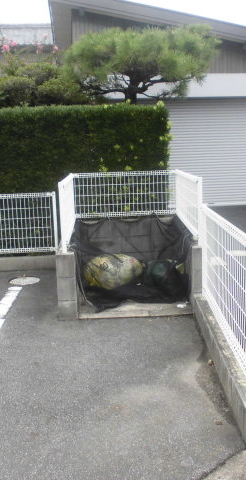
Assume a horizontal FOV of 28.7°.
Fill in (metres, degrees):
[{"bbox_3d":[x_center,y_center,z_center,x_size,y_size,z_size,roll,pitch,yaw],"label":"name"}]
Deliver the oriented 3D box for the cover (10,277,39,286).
[{"bbox_3d":[-1.121,0.475,5.500,0.345,0.030,0.345,-2,10,-1],"label":"cover"}]

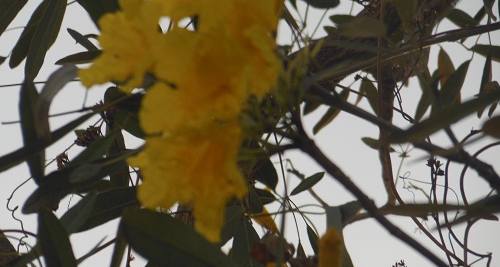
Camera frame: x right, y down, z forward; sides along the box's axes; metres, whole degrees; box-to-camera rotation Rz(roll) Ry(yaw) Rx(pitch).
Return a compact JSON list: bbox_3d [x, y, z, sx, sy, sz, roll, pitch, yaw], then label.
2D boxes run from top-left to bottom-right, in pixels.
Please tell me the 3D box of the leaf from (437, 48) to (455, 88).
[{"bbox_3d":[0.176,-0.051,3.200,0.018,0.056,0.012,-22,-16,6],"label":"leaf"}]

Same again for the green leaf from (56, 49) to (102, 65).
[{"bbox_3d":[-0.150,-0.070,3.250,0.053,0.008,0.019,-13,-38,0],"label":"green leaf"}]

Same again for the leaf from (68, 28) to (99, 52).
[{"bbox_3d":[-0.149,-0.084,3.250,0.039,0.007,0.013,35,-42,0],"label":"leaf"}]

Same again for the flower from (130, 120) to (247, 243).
[{"bbox_3d":[-0.040,0.032,2.360,0.070,0.058,0.073,-19,-77,35],"label":"flower"}]

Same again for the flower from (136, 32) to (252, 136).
[{"bbox_3d":[-0.037,-0.035,2.400,0.066,0.068,0.055,-4,-7,33],"label":"flower"}]

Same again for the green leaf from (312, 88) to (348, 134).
[{"bbox_3d":[0.070,-0.019,3.100,0.012,0.051,0.012,40,-14,-11],"label":"green leaf"}]

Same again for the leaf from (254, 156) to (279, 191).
[{"bbox_3d":[0.013,0.029,2.850,0.023,0.038,0.012,-26,-15,8],"label":"leaf"}]

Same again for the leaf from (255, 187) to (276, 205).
[{"bbox_3d":[0.008,0.049,2.850,0.026,0.013,0.008,16,16,5],"label":"leaf"}]

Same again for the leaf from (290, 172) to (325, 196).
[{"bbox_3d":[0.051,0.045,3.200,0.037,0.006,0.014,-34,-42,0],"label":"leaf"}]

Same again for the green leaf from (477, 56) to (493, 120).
[{"bbox_3d":[0.209,-0.043,3.200,0.012,0.062,0.012,4,-18,21],"label":"green leaf"}]

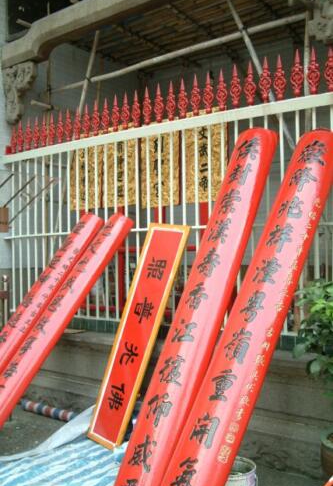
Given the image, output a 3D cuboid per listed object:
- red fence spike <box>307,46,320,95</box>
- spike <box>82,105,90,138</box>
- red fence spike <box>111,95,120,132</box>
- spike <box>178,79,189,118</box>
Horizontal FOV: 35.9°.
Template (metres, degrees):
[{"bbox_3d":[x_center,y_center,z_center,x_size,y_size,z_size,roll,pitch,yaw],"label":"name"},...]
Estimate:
[{"bbox_3d":[1.039,-1.218,3.624,0.086,0.332,0.079,-2,-2,35],"label":"red fence spike"},{"bbox_3d":[-0.757,-1.157,4.890,0.086,0.332,0.079,-2,-2,35],"label":"spike"},{"bbox_3d":[-0.460,-1.181,4.681,0.086,0.332,0.079,-2,-2,35],"label":"red fence spike"},{"bbox_3d":[0.138,-1.194,4.259,0.086,0.332,0.079,-2,-2,35],"label":"spike"}]

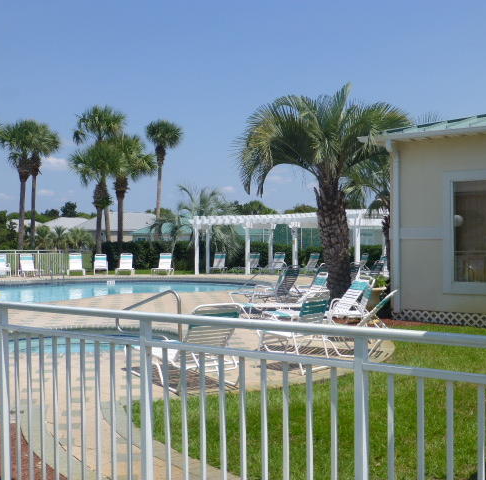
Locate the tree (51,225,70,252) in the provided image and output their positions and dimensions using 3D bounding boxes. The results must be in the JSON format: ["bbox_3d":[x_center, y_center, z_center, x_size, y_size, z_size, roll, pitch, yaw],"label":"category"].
[{"bbox_3d":[-18.900,-0.100,75.000,1.950,2.600,1.950,0,0,0],"label":"tree"}]

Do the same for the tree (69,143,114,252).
[{"bbox_3d":[-8.089,-1.810,38.500,2.400,6.800,2.400,0,0,0],"label":"tree"}]

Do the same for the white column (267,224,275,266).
[{"bbox_3d":[1.344,0.424,34.000,0.250,2.250,0.250,0,0,28],"label":"white column"}]

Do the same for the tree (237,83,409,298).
[{"bbox_3d":[1.950,-1.150,17.500,4.200,5.350,4.200,0,0,0],"label":"tree"}]

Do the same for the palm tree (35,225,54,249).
[{"bbox_3d":[-16.516,-0.125,60.000,1.550,2.350,1.550,0,0,0],"label":"palm tree"}]

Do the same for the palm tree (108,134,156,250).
[{"bbox_3d":[-6.154,-2.125,39.800,2.650,7.400,2.650,0,0,0],"label":"palm tree"}]

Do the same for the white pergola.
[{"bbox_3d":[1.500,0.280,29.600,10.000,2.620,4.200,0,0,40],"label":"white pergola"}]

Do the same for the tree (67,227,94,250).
[{"bbox_3d":[-16.900,0.000,75.000,2.600,2.400,2.600,0,0,0],"label":"tree"}]

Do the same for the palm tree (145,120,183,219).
[{"bbox_3d":[-5.000,-2.980,46.000,2.450,9.200,2.450,0,0,0],"label":"palm tree"}]

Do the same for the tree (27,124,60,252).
[{"bbox_3d":[-12.100,-2.650,43.500,2.200,8.600,2.200,0,0,0],"label":"tree"}]

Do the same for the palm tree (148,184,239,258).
[{"bbox_3d":[-2.450,-0.600,35.500,4.500,4.300,4.300,0,0,0],"label":"palm tree"}]

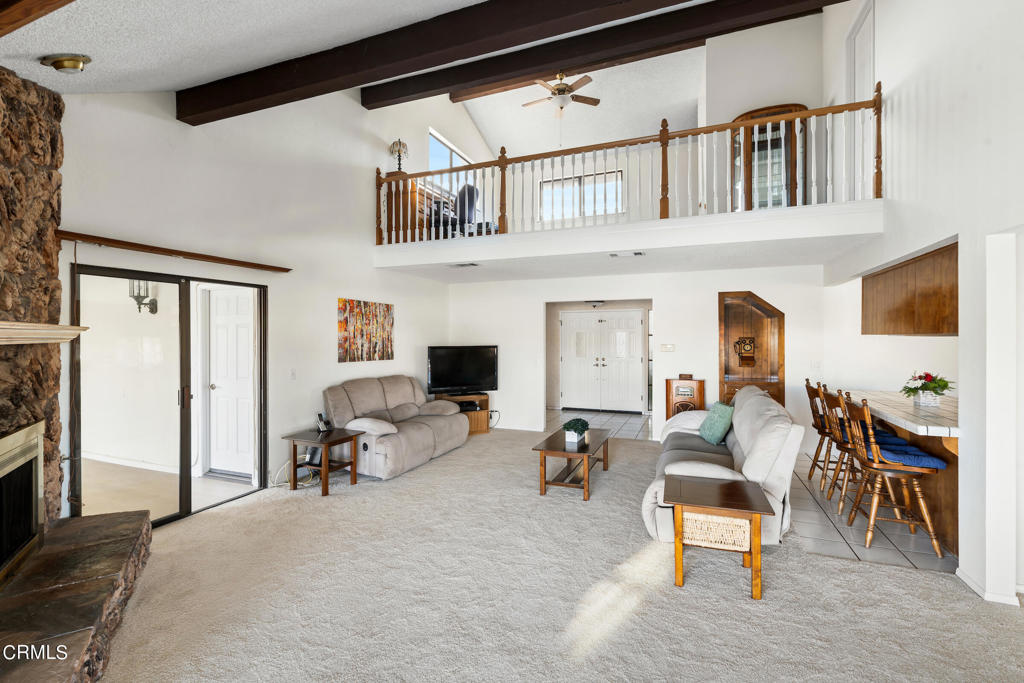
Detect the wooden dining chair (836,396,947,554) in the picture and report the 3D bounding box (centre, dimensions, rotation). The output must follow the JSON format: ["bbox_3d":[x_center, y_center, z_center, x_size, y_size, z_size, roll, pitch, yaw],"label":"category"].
[{"bbox_3d":[2.815,0.942,3.142,0.530,1.065,0.460,0,0,22],"label":"wooden dining chair"}]

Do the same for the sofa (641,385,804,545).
[{"bbox_3d":[1.840,0.983,3.942,1.020,0.970,2.120,0,0,22],"label":"sofa"}]

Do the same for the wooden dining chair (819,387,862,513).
[{"bbox_3d":[3.029,0.932,3.680,0.526,1.053,0.477,0,0,22],"label":"wooden dining chair"}]

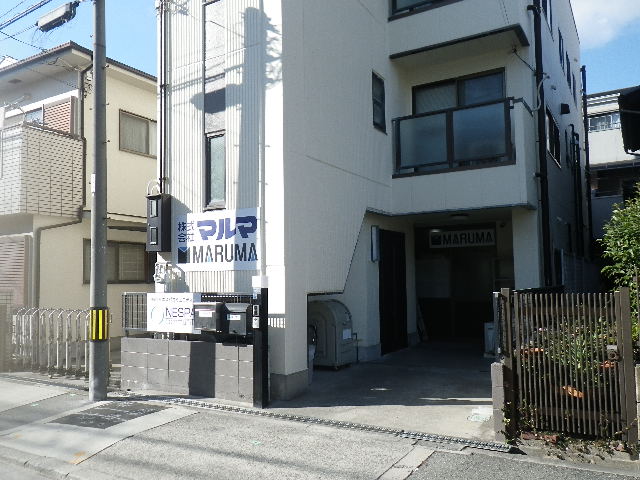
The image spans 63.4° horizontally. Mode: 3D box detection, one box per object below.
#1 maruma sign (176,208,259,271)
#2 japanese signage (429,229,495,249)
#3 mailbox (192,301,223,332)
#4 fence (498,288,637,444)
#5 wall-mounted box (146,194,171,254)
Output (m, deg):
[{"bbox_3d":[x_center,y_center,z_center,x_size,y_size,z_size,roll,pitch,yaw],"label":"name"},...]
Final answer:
[{"bbox_3d":[-1.396,0.018,6.992,1.472,0.814,0.040,-3,-5,30],"label":"maruma sign"},{"bbox_3d":[3.067,-0.022,11.182,1.416,0.361,0.060,-3,-5,30],"label":"japanese signage"},{"bbox_3d":[-1.419,0.972,6.601,0.375,0.355,0.135,-3,-5,30],"label":"mailbox"},{"bbox_3d":[2.167,1.090,4.579,1.050,1.330,0.100,-3,-5,30],"label":"fence"},{"bbox_3d":[-2.320,-0.227,7.468,0.290,0.790,0.190,-3,-5,30],"label":"wall-mounted box"}]

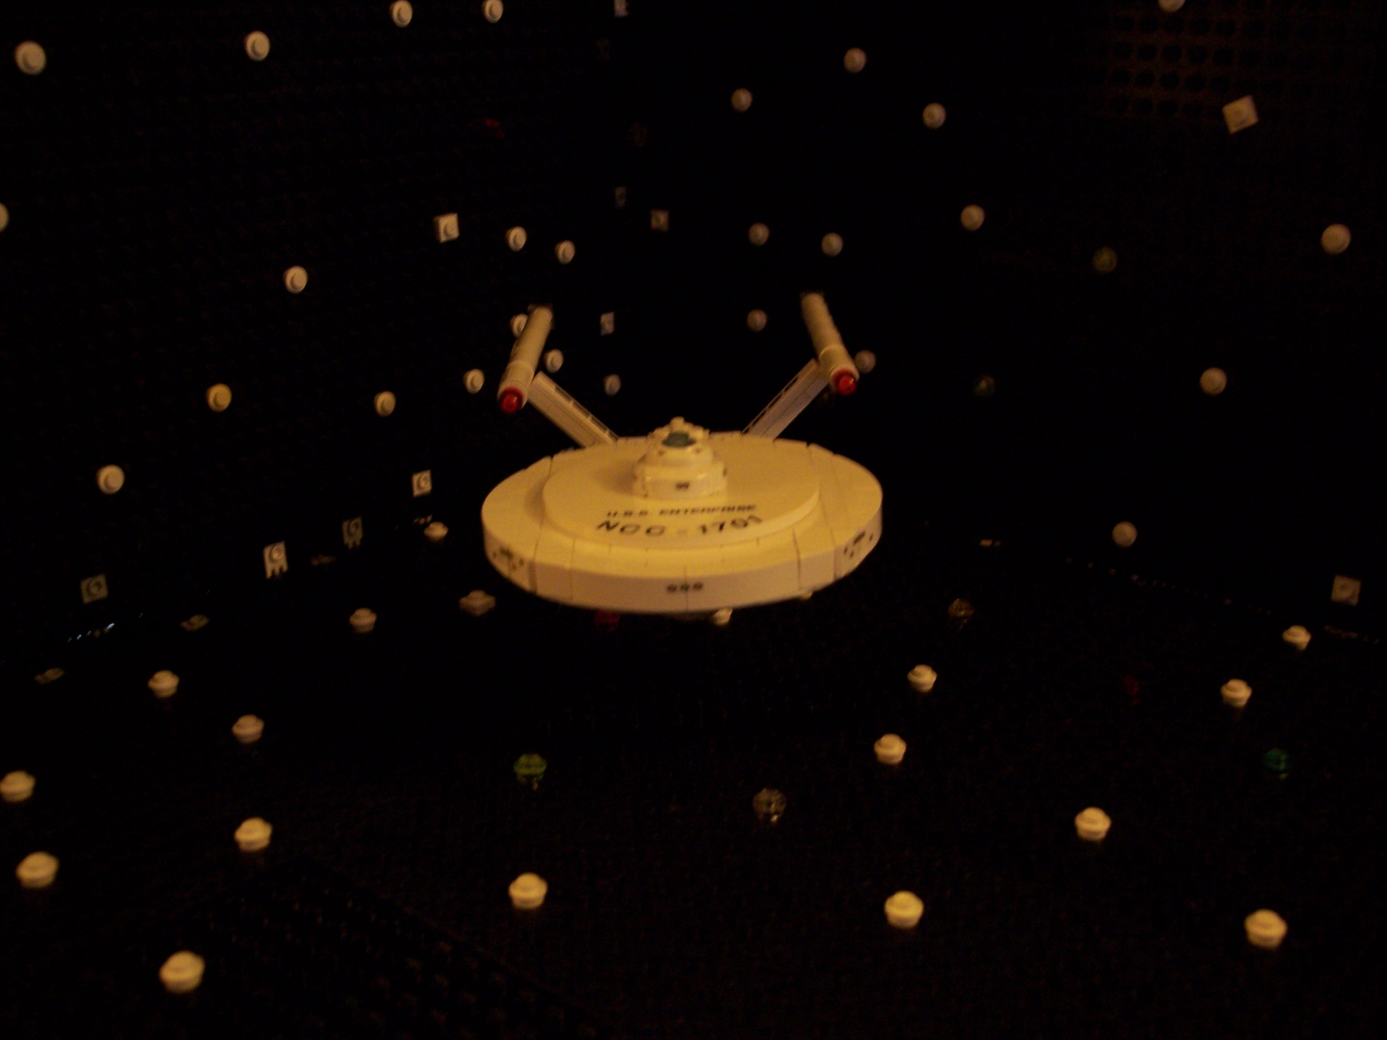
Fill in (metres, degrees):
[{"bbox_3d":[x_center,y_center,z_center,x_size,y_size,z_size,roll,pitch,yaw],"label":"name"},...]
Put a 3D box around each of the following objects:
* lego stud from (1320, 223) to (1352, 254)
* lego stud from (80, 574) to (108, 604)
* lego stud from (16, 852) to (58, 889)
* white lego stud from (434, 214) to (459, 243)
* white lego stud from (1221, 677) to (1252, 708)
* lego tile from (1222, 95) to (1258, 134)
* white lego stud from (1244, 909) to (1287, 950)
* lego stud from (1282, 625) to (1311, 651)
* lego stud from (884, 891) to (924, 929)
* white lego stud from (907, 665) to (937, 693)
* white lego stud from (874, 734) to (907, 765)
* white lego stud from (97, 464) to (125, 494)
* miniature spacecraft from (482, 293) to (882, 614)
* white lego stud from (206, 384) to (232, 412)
[{"bbox_3d":[0.185,-0.081,0.450,0.008,0.008,0.005,17,26,37],"label":"lego stud"},{"bbox_3d":[-0.176,0.020,0.459,0.005,0.008,0.008,16,25,37],"label":"lego stud"},{"bbox_3d":[-0.143,0.076,0.341,0.008,0.005,0.008,0,20,0],"label":"lego stud"},{"bbox_3d":[-0.083,-0.100,0.534,0.005,0.008,0.008,16,25,37],"label":"white lego stud"},{"bbox_3d":[0.148,0.047,0.425,0.008,0.005,0.008,0,20,0],"label":"white lego stud"},{"bbox_3d":[0.160,-0.119,0.458,0.008,0.008,0.005,-21,1,44],"label":"lego tile"},{"bbox_3d":[0.119,0.085,0.324,0.008,0.005,0.008,0,20,0],"label":"white lego stud"},{"bbox_3d":[0.178,0.035,0.460,0.008,0.005,0.008,16,25,37],"label":"lego stud"},{"bbox_3d":[0.045,0.082,0.331,0.008,0.005,0.008,0,20,0],"label":"lego stud"},{"bbox_3d":[0.064,0.044,0.434,0.008,0.005,0.008,0,20,0],"label":"white lego stud"},{"bbox_3d":[0.050,0.058,0.398,0.008,0.005,0.008,0,20,0],"label":"white lego stud"},{"bbox_3d":[-0.172,-0.012,0.462,0.005,0.008,0.008,17,26,37],"label":"white lego stud"},{"bbox_3d":[-0.003,-0.017,0.419,0.096,0.057,0.205,-3,22,0],"label":"miniature spacecraft"},{"bbox_3d":[-0.145,-0.037,0.478,0.005,0.008,0.008,16,25,37],"label":"white lego stud"}]

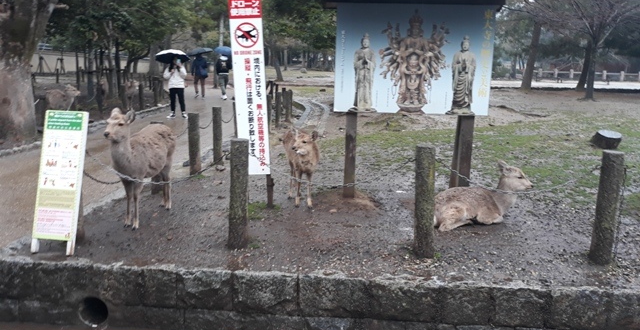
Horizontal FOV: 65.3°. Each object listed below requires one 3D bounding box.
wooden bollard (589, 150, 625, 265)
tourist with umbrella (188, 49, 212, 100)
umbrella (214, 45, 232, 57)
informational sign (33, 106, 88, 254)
[{"bbox_3d":[2.180,0.318,3.780,0.163,0.862,0.163,8,14,30],"label":"wooden bollard"},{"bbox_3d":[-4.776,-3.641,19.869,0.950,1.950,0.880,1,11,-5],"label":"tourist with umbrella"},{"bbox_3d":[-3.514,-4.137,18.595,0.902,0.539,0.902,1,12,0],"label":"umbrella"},{"bbox_3d":[-2.008,0.121,3.860,0.323,1.068,0.372,2,12,5],"label":"informational sign"}]

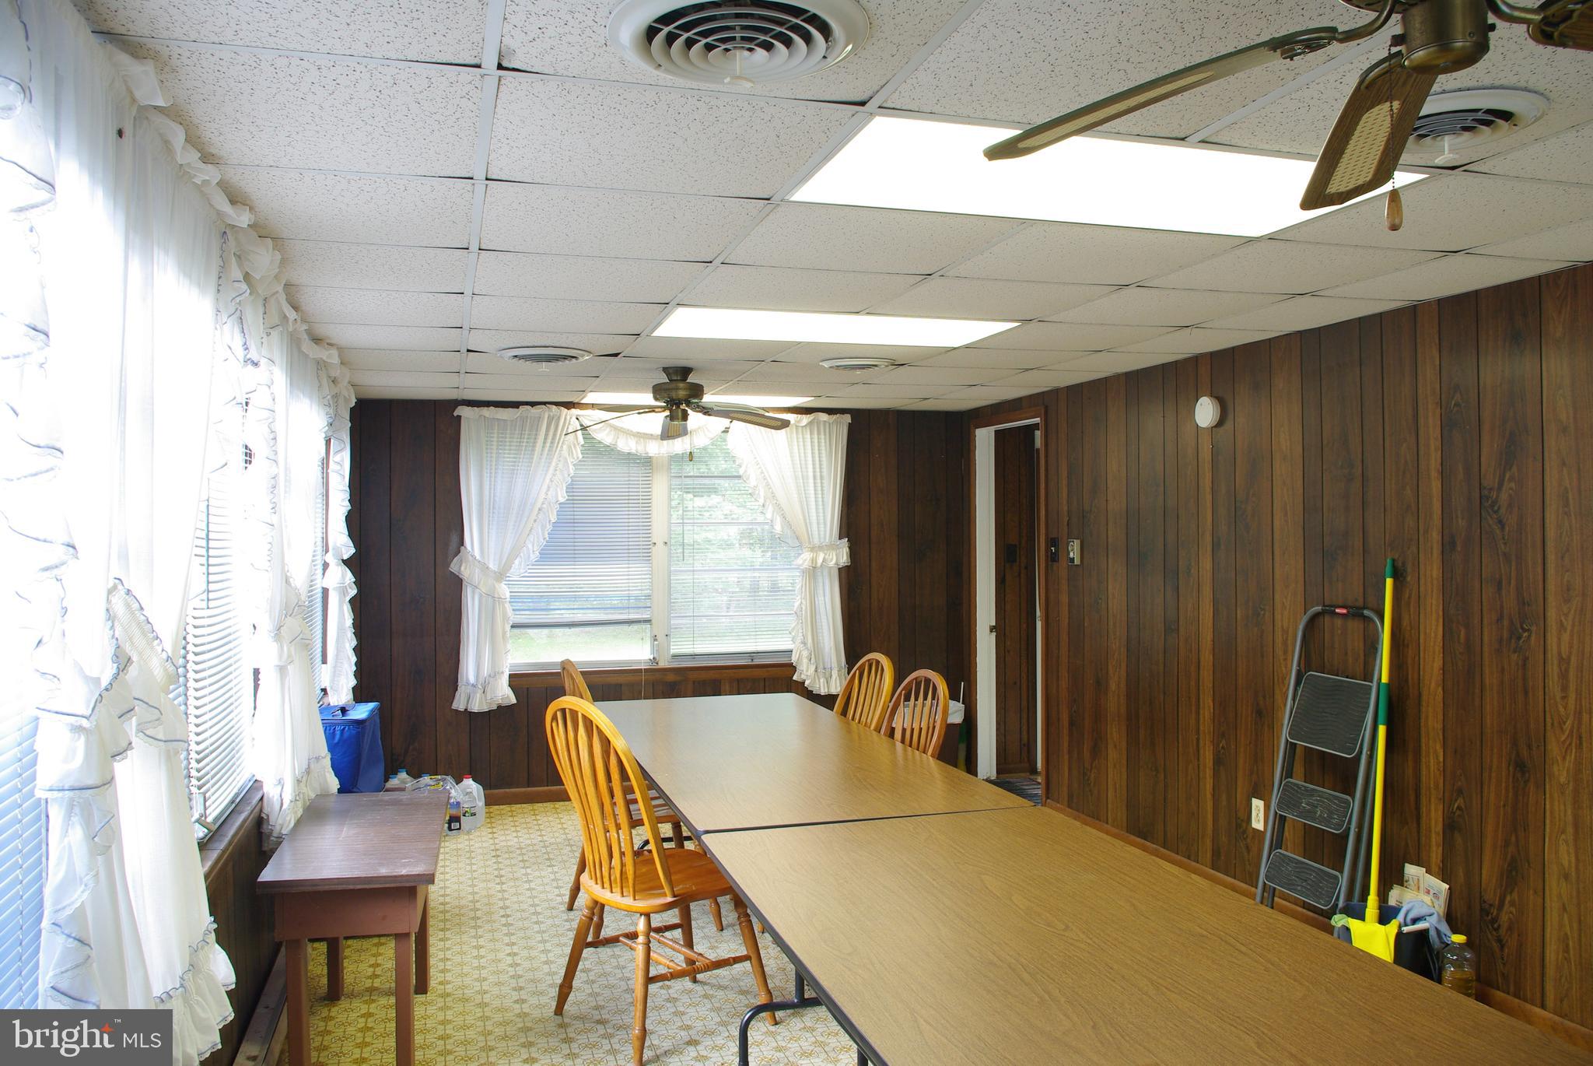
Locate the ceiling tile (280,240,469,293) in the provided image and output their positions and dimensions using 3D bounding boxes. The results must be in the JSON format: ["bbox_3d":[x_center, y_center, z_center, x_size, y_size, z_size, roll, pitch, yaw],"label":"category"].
[{"bbox_3d":[-1.149,-0.710,3.169,0.546,0.020,0.585,-1,0,-16],"label":"ceiling tile"}]

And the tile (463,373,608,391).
[{"bbox_3d":[-1.265,-0.720,5.666,0.615,0.022,0.603,-1,0,-16],"label":"tile"}]

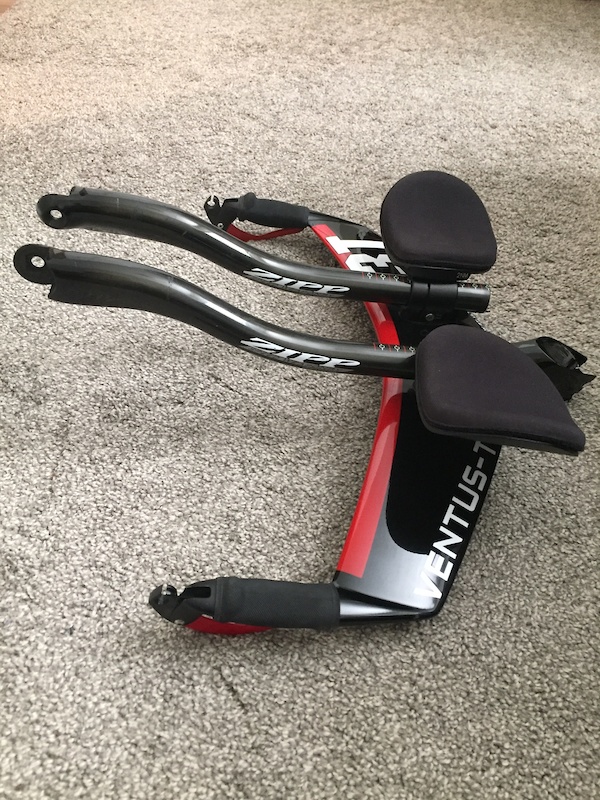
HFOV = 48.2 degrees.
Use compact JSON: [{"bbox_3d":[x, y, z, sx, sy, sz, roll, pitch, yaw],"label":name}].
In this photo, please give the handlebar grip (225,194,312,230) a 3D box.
[{"bbox_3d":[-0.029,-0.182,0.653,0.080,0.028,0.026,6,46,-9],"label":"handlebar grip"}]

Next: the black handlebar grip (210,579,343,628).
[{"bbox_3d":[-0.013,0.114,0.376,0.073,0.027,0.026,6,46,-9],"label":"black handlebar grip"}]

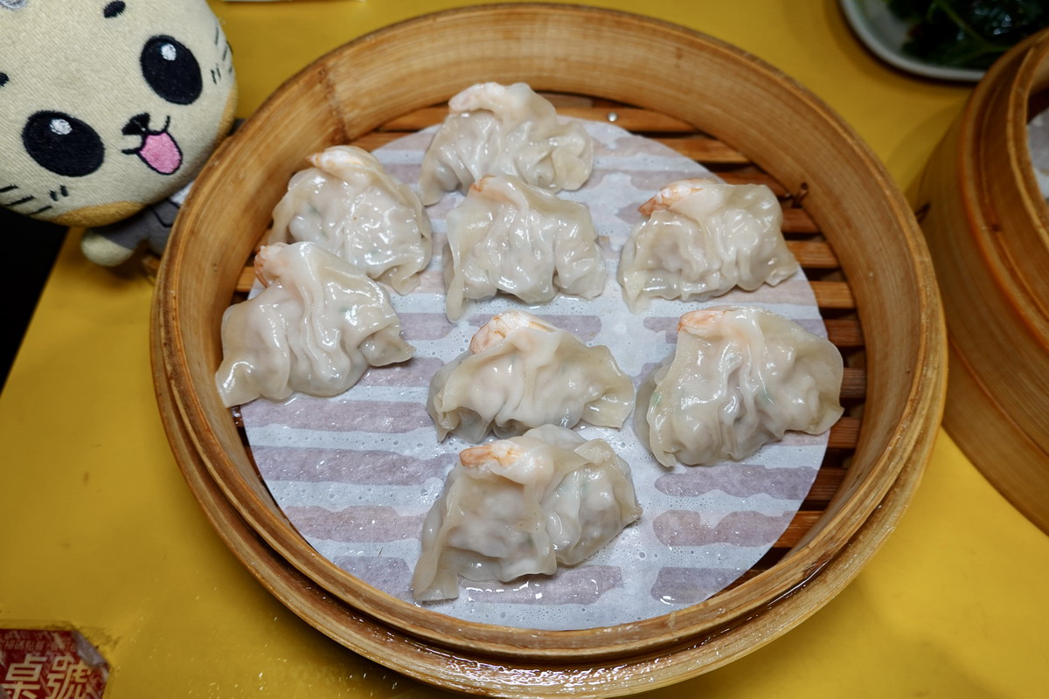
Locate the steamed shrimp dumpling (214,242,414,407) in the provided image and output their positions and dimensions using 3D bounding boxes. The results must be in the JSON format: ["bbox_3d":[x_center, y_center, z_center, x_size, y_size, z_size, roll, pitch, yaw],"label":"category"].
[{"bbox_3d":[-0.073,-0.011,0.227,0.065,0.039,0.048,-17,63,-10],"label":"steamed shrimp dumpling"}]

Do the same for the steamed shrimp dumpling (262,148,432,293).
[{"bbox_3d":[-0.063,-0.049,0.248,0.058,0.039,0.046,17,63,8],"label":"steamed shrimp dumpling"}]

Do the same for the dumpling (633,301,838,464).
[{"bbox_3d":[0.071,0.008,0.222,0.069,0.034,0.048,-12,62,-7],"label":"dumpling"}]

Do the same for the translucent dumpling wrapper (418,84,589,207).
[{"bbox_3d":[-0.007,-0.079,0.265,0.071,0.040,0.038,-10,62,-6],"label":"translucent dumpling wrapper"}]

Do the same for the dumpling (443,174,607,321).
[{"bbox_3d":[-0.002,-0.038,0.242,0.061,0.041,0.045,-8,62,-5],"label":"dumpling"}]

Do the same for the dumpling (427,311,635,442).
[{"bbox_3d":[0.002,0.009,0.219,0.067,0.037,0.040,-4,62,-3],"label":"dumpling"}]

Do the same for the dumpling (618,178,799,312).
[{"bbox_3d":[0.066,-0.041,0.248,0.065,0.035,0.045,-11,62,-7],"label":"dumpling"}]

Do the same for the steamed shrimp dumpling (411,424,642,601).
[{"bbox_3d":[-0.001,0.045,0.200,0.074,0.037,0.043,-21,64,-12],"label":"steamed shrimp dumpling"}]

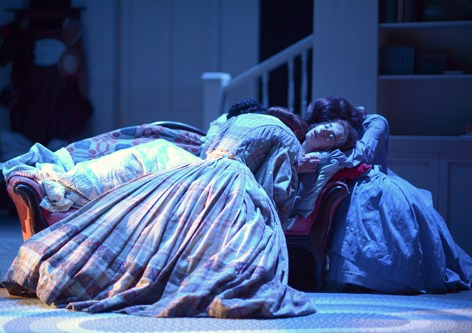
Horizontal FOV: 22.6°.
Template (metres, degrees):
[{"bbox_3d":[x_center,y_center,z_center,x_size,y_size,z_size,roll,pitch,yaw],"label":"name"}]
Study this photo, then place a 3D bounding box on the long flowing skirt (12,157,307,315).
[{"bbox_3d":[-0.363,0.276,5.142,1.300,0.620,0.820,1,2,12],"label":"long flowing skirt"}]

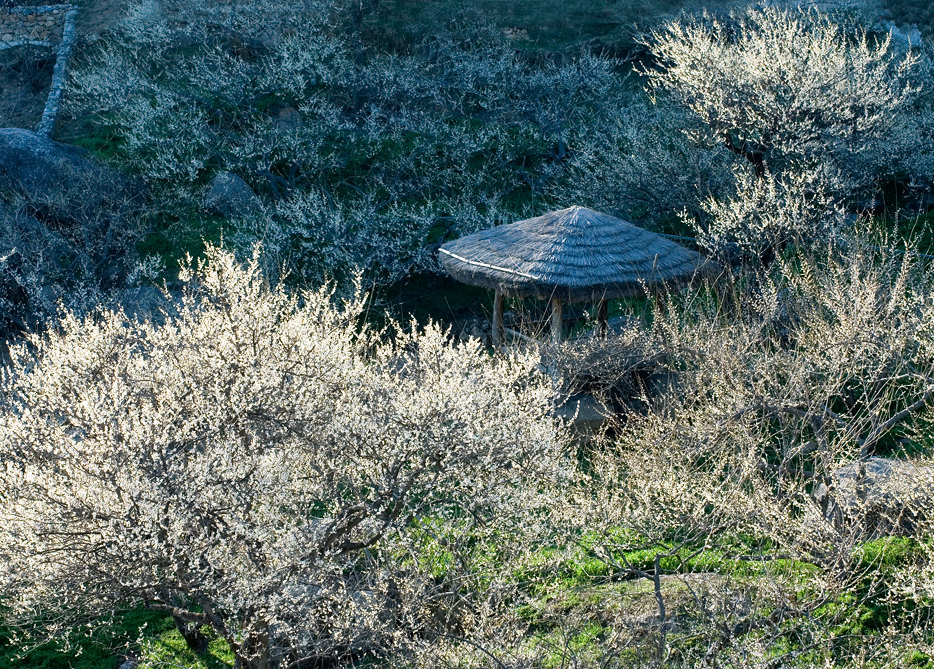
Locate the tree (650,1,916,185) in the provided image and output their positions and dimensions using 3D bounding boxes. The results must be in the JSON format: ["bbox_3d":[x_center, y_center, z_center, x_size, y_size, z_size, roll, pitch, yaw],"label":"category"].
[{"bbox_3d":[6.550,-4.690,45.456,5.700,4.340,5.400,0,15,0],"label":"tree"}]

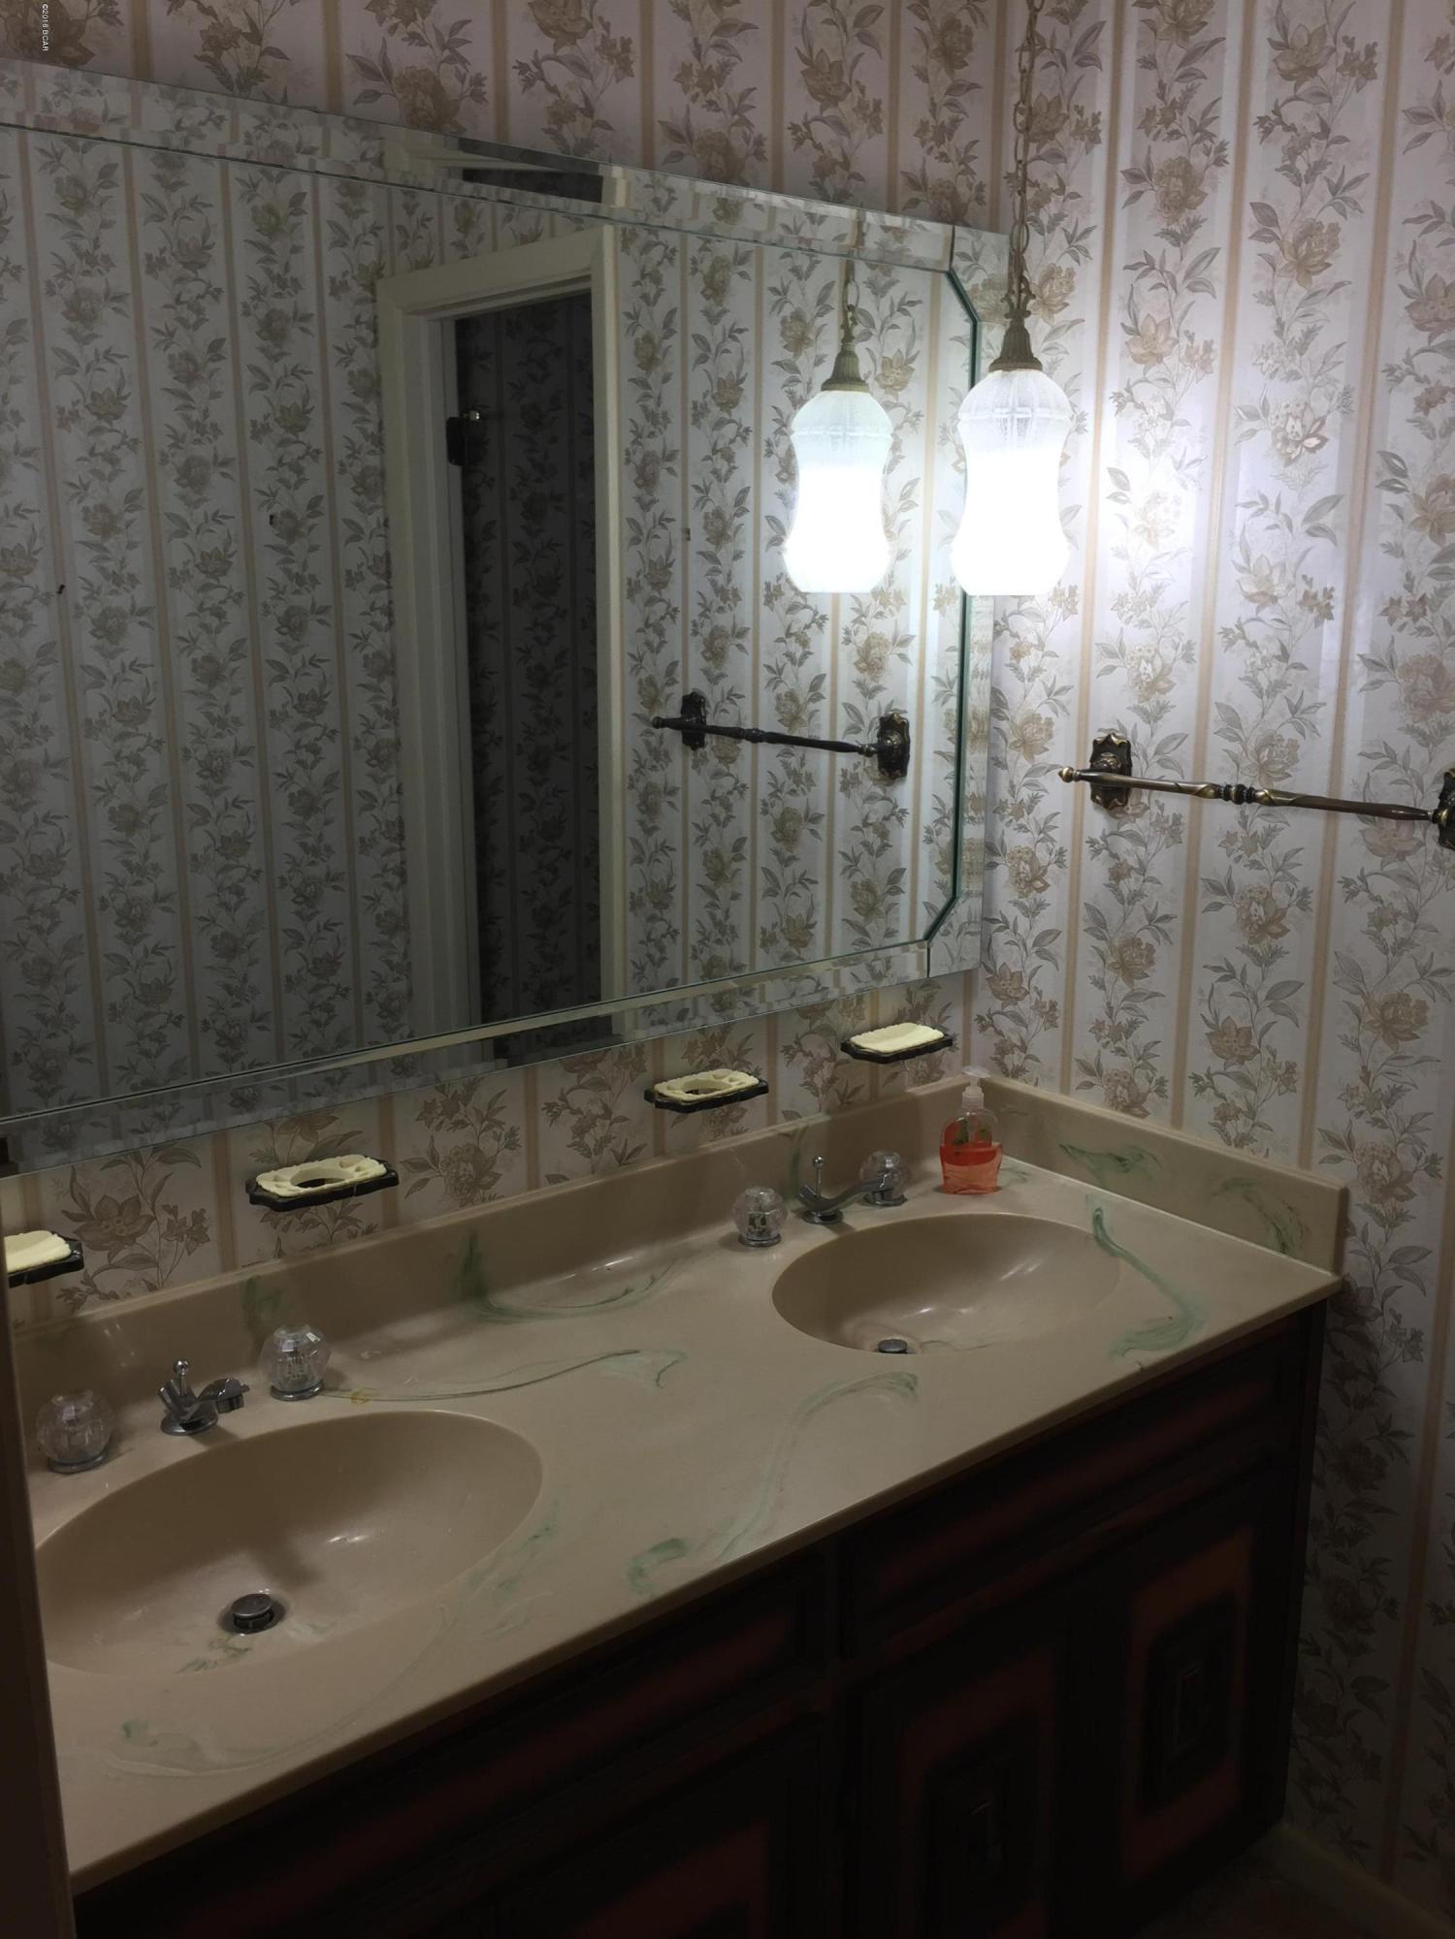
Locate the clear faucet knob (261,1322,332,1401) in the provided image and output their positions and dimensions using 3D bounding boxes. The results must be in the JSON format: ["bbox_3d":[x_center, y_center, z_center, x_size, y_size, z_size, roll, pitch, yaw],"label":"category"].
[{"bbox_3d":[-0.411,0.369,1.547,0.065,0.068,0.065,0,13,0],"label":"clear faucet knob"}]

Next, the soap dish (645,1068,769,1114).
[{"bbox_3d":[-0.018,0.136,1.876,0.137,0.022,0.070,-11,17,-37],"label":"soap dish"}]

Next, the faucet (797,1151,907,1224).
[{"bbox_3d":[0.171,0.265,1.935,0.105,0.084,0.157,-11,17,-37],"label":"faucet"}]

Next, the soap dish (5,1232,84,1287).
[{"bbox_3d":[-0.635,0.255,1.406,0.136,0.022,0.070,-11,17,-37],"label":"soap dish"}]

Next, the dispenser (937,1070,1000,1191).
[{"bbox_3d":[0.307,0.197,2.039,0.080,0.166,0.050,-1,13,-3],"label":"dispenser"}]

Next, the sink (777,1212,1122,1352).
[{"bbox_3d":[0.245,0.406,1.815,0.425,0.135,0.329,-11,17,-37],"label":"sink"}]

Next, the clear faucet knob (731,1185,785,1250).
[{"bbox_3d":[0.037,0.284,1.896,0.063,0.067,0.063,0,13,0],"label":"clear faucet knob"}]

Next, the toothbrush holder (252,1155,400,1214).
[{"bbox_3d":[-0.393,0.207,1.589,0.137,0.022,0.070,-11,17,-37],"label":"toothbrush holder"}]

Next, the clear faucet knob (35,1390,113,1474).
[{"bbox_3d":[-0.572,0.400,1.424,0.063,0.067,0.063,-11,17,-37],"label":"clear faucet knob"}]

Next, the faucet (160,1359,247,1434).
[{"bbox_3d":[-0.475,0.390,1.476,0.053,0.086,0.164,-11,17,-38],"label":"faucet"}]

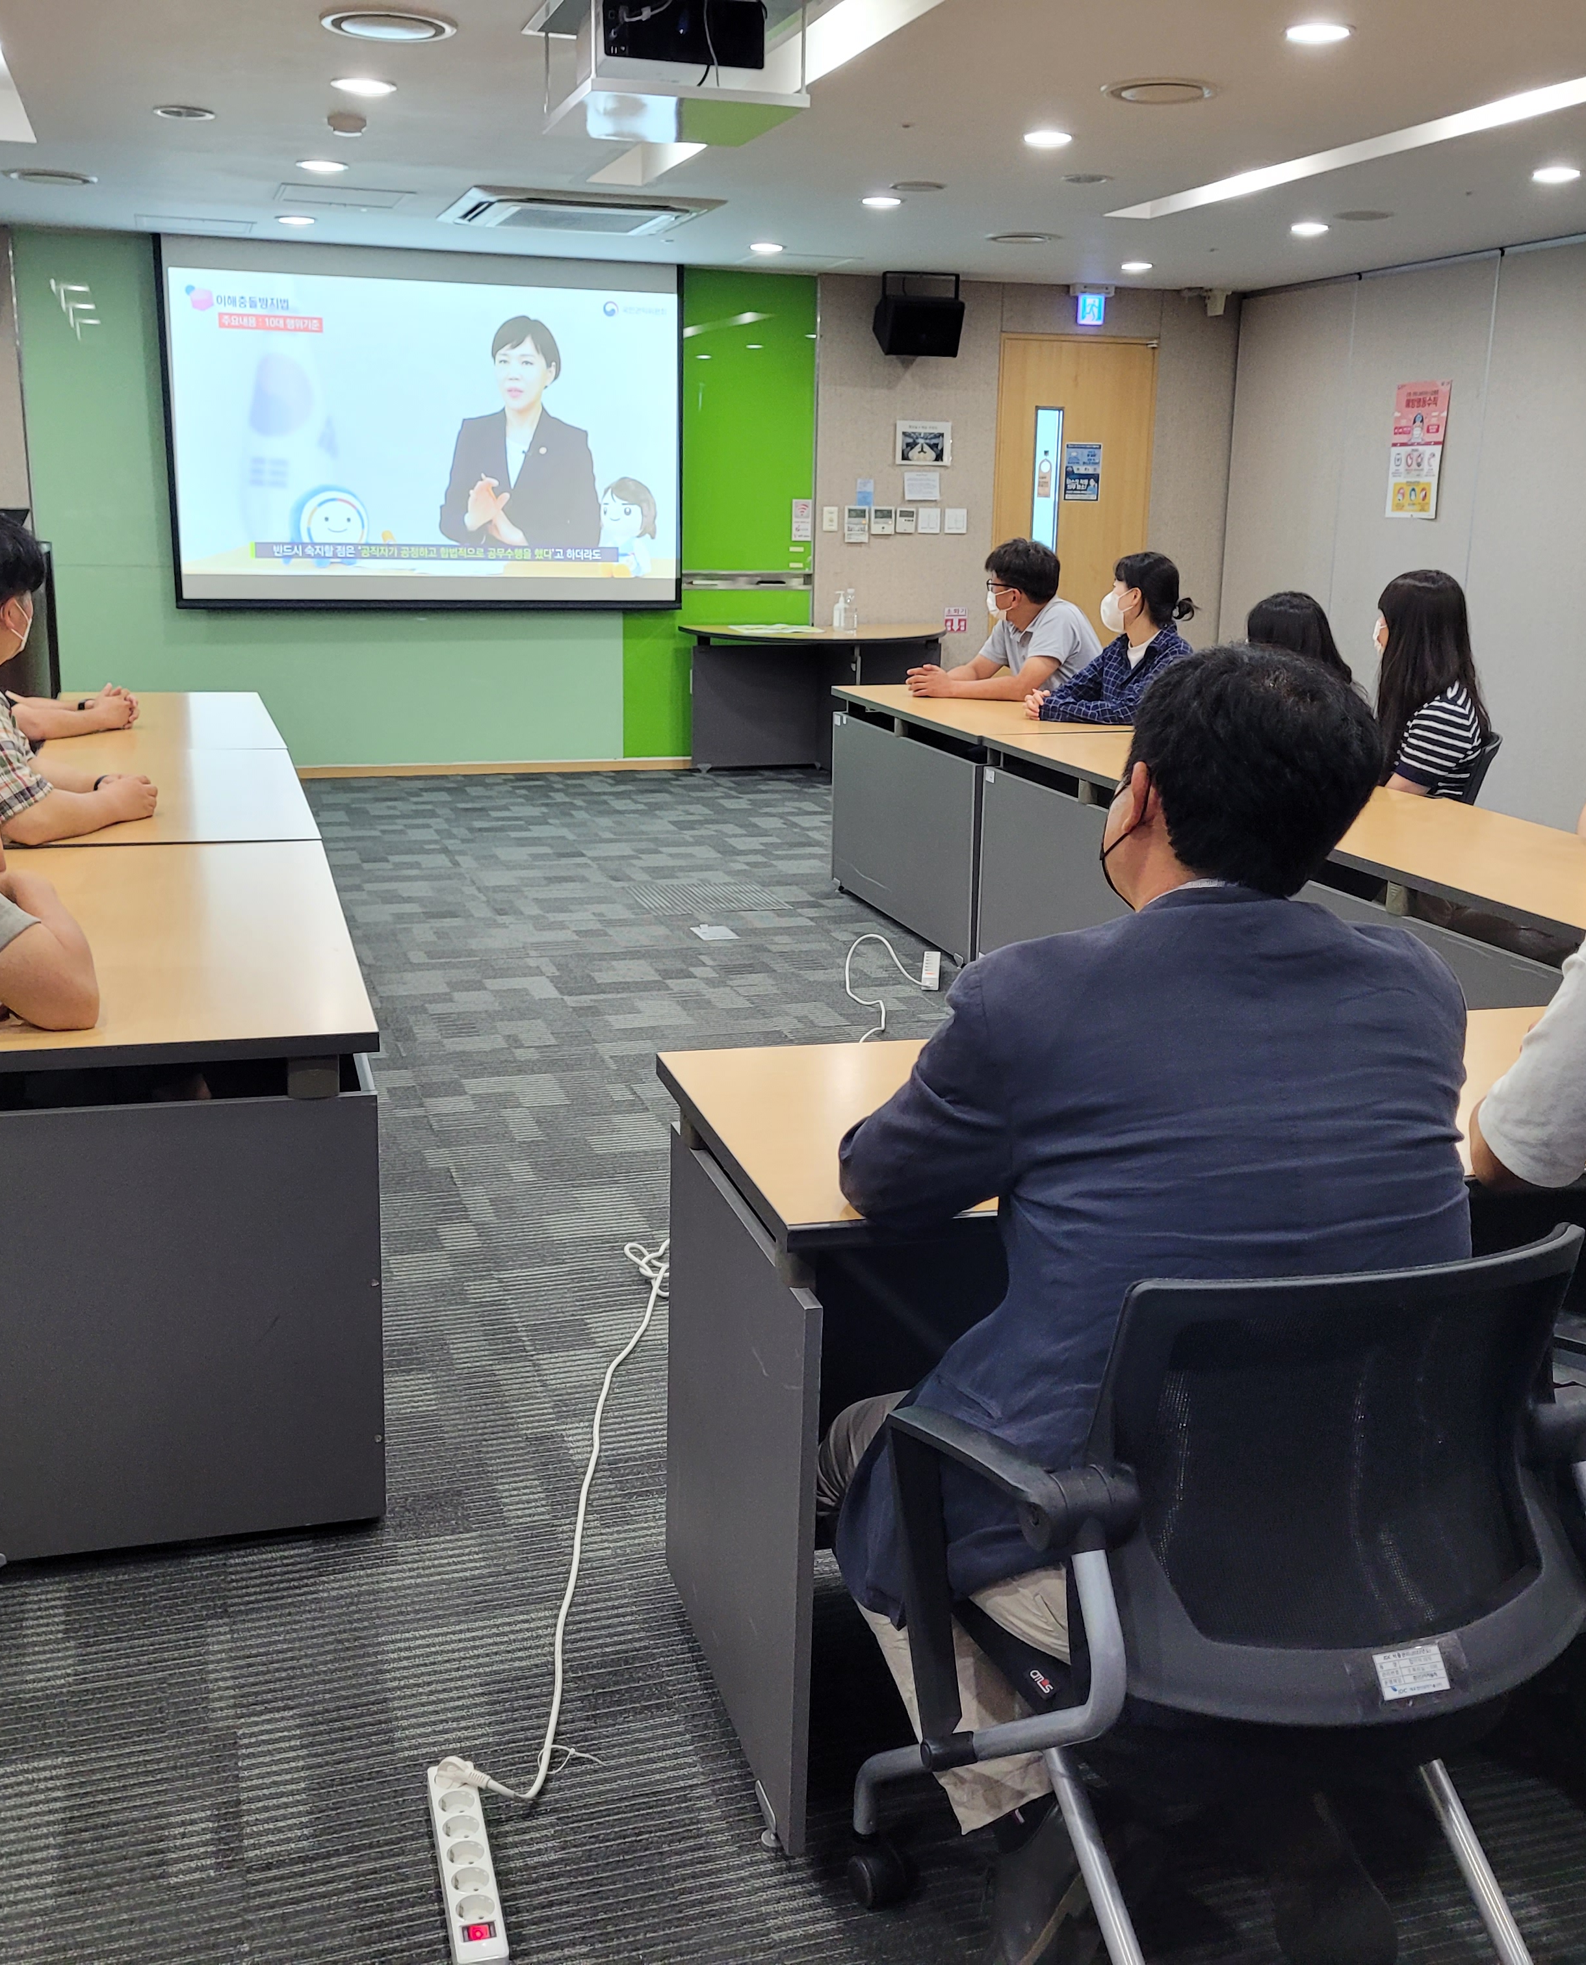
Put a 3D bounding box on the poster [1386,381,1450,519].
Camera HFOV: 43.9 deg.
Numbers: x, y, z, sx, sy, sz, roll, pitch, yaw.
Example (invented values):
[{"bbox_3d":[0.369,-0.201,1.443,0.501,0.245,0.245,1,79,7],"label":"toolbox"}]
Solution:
[{"bbox_3d":[2.783,-2.376,8.797,0.020,0.594,0.420,-3,15,-16],"label":"poster"}]

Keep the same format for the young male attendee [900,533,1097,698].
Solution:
[{"bbox_3d":[0.800,-0.959,7.204,0.720,1.280,0.520,1,14,-1],"label":"young male attendee"}]

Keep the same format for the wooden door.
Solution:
[{"bbox_3d":[1.481,-2.272,10.572,0.900,2.270,0.080,-3,14,-17],"label":"wooden door"}]

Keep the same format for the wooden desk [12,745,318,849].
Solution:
[{"bbox_3d":[-1.415,-0.077,4.528,0.600,0.735,1.400,-3,15,-17],"label":"wooden desk"}]

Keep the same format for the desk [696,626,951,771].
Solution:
[{"bbox_3d":[0.161,-1.343,9.693,1.330,0.735,0.660,-3,15,-16],"label":"desk"}]

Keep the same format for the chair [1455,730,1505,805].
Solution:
[{"bbox_3d":[1.560,-0.290,5.468,0.620,0.855,0.570,0,14,-8],"label":"chair"}]

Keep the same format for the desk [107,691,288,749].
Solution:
[{"bbox_3d":[-1.894,-0.444,6.000,0.600,0.730,1.500,-3,14,-16],"label":"desk"}]

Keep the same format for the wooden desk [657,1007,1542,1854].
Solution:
[{"bbox_3d":[0.583,0.491,2.491,1.410,0.735,0.610,-3,15,-16],"label":"wooden desk"}]

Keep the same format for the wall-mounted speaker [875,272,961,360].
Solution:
[{"bbox_3d":[0.600,-3.229,9.533,0.380,0.400,0.280,-3,15,-16],"label":"wall-mounted speaker"}]

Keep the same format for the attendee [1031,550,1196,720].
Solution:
[{"bbox_3d":[1.145,-0.777,6.487,0.720,1.260,0.520,-3,15,-16],"label":"attendee"}]

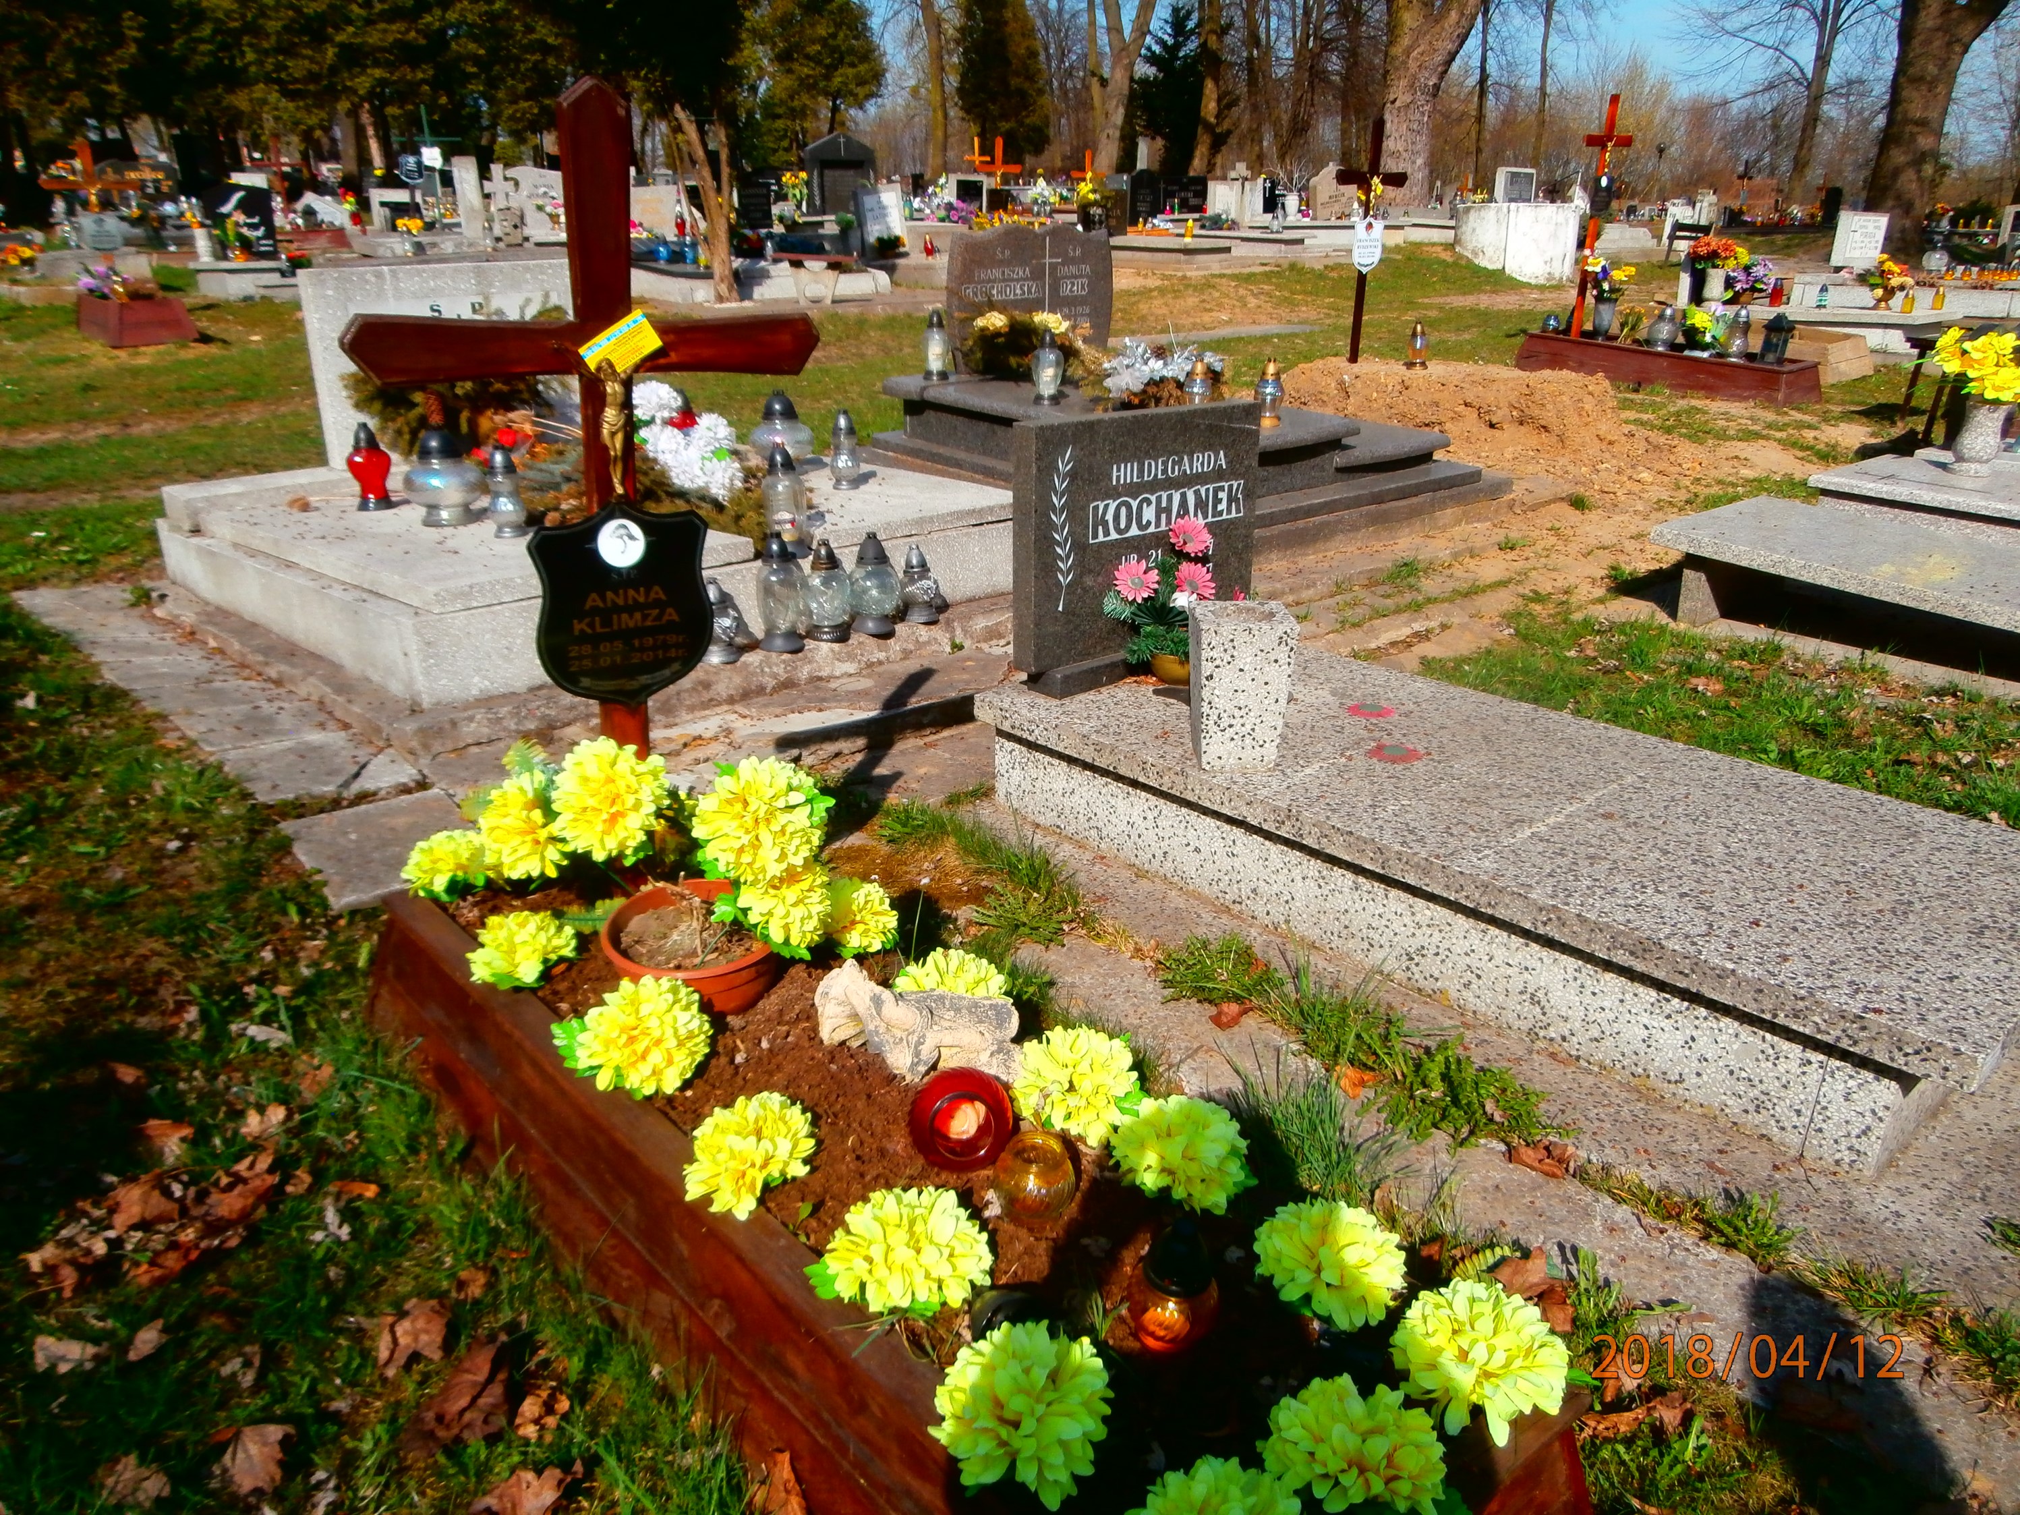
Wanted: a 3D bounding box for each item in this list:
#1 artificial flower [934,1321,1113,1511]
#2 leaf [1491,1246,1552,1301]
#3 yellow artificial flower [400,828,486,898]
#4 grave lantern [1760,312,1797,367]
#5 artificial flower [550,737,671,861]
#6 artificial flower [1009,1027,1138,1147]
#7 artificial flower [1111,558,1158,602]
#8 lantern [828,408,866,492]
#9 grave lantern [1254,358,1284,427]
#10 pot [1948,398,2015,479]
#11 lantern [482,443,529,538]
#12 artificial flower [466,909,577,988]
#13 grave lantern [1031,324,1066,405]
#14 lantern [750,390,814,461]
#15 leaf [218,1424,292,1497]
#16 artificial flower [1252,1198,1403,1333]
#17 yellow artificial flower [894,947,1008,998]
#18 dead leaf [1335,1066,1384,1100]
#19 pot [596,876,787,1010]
[{"bbox_3d":[0.011,0.527,1.120,0.145,0.125,0.140,0,21,1],"label":"artificial flower"},{"bbox_3d":[0.617,0.621,1.687,0.085,0.030,0.085,0,21,0],"label":"leaf"},{"bbox_3d":[-0.892,0.168,2.208,0.130,0.110,0.125,0,20,0],"label":"yellow artificial flower"},{"bbox_3d":[3.915,-2.143,7.158,0.140,0.237,0.140,-18,27,-39],"label":"grave lantern"},{"bbox_3d":[-0.578,0.059,2.010,0.160,0.155,0.125,-6,22,-16],"label":"artificial flower"},{"bbox_3d":[0.073,0.369,1.570,0.145,0.120,0.140,1,21,3],"label":"artificial flower"},{"bbox_3d":[0.274,-0.390,3.080,0.101,0.099,0.035,-1,14,-4],"label":"artificial flower"},{"bbox_3d":[-0.547,-1.014,4.606,0.102,0.241,0.102,0,21,0],"label":"lantern"},{"bbox_3d":[1.082,-1.514,5.809,0.120,0.280,0.120,0,20,0],"label":"grave lantern"},{"bbox_3d":[3.370,-1.109,4.838,0.180,0.270,0.180,0,20,0],"label":"pot"},{"bbox_3d":[-1.399,-0.741,3.880,0.112,0.250,0.112,-7,22,-19],"label":"lantern"},{"bbox_3d":[-0.678,0.266,1.945,0.152,0.095,0.145,0,21,0],"label":"artificial flower"},{"bbox_3d":[0.176,-1.798,6.411,0.148,0.335,0.148,0,21,0],"label":"grave lantern"},{"bbox_3d":[-0.926,-1.305,5.593,0.245,0.300,0.245,0,20,0],"label":"lantern"},{"bbox_3d":[-0.771,0.718,1.430,0.072,0.027,0.076,-14,25,-33],"label":"leaf"},{"bbox_3d":[0.315,0.500,1.380,0.142,0.105,0.142,6,22,15],"label":"artificial flower"},{"bbox_3d":[-0.079,0.303,1.860,0.152,0.095,0.145,0,21,0],"label":"yellow artificial flower"},{"bbox_3d":[0.496,0.463,1.991,0.063,0.035,0.060,5,21,14],"label":"dead leaf"},{"bbox_3d":[-0.427,0.281,1.892,0.236,0.125,0.236,0,21,0],"label":"pot"}]

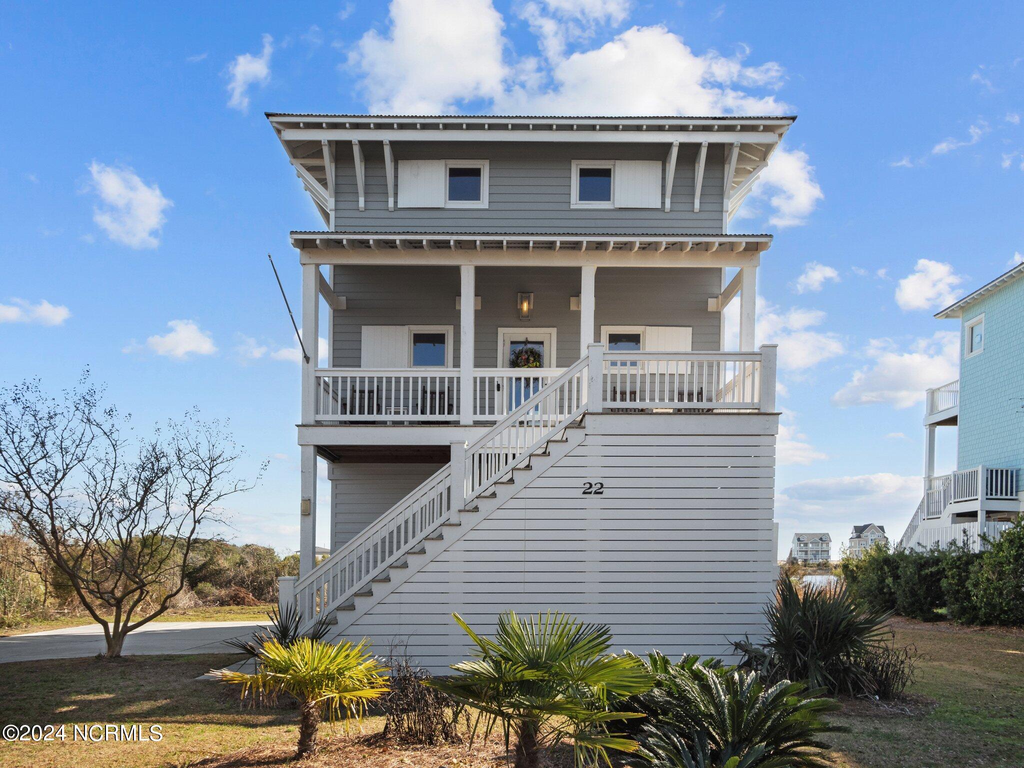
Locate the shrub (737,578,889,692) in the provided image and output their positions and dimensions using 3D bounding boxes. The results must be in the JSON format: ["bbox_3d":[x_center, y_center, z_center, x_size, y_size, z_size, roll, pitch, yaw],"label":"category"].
[{"bbox_3d":[3.844,3.225,10.600,2.000,1.500,1.750,0,-3,0],"label":"shrub"}]

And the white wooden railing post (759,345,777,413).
[{"bbox_3d":[3.860,-0.085,12.450,0.230,1.010,0.230,1,-5,0],"label":"white wooden railing post"}]

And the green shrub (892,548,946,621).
[{"bbox_3d":[11.159,5.503,22.700,1.500,2.000,1.500,0,-5,0],"label":"green shrub"}]

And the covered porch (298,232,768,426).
[{"bbox_3d":[0.320,-0.700,14.100,7.450,3.200,2.800,1,-5,-1],"label":"covered porch"}]

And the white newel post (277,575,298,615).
[{"bbox_3d":[-3.251,3.390,12.000,0.220,1.200,0.220,0,-3,0],"label":"white newel post"}]

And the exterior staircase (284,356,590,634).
[{"bbox_3d":[-1.130,1.830,12.750,4.600,4.400,1.200,0,-5,0],"label":"exterior staircase"}]

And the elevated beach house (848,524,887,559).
[{"bbox_3d":[107.205,48.170,250.000,10.500,12.000,9.500,0,-6,7],"label":"elevated beach house"}]

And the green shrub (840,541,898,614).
[{"bbox_3d":[10.424,5.644,24.200,1.700,2.050,1.700,0,-3,0],"label":"green shrub"}]

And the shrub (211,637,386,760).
[{"bbox_3d":[-1.843,2.715,7.200,1.520,1.040,1.420,0,-5,0],"label":"shrub"}]

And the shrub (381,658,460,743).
[{"bbox_3d":[-0.868,3.033,7.950,0.760,0.840,0.650,0,-3,0],"label":"shrub"}]

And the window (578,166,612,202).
[{"bbox_3d":[1.557,-3.735,15.500,0.660,0.680,0.100,1,-5,-1],"label":"window"}]

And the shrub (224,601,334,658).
[{"bbox_3d":[-2.984,3.281,10.600,1.380,1.050,1.200,0,-3,0],"label":"shrub"}]

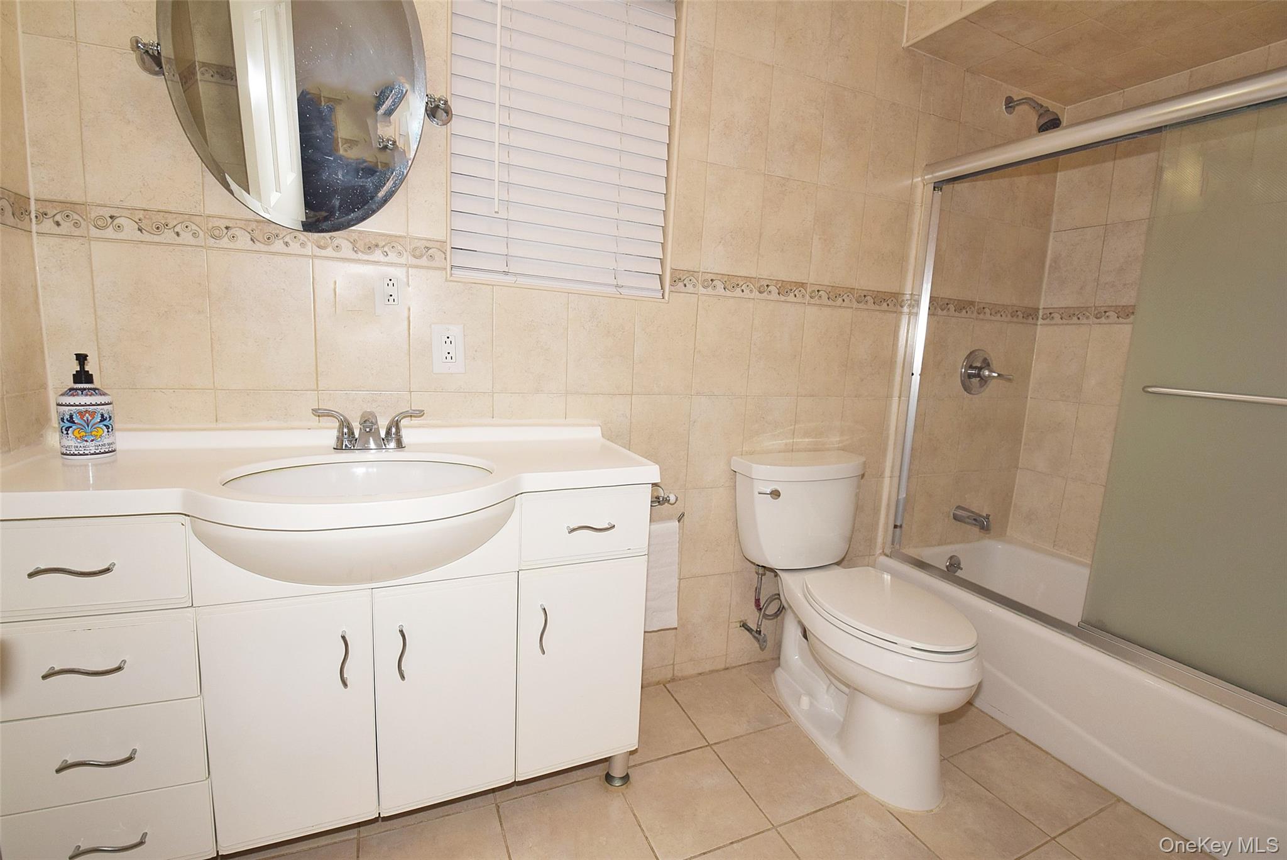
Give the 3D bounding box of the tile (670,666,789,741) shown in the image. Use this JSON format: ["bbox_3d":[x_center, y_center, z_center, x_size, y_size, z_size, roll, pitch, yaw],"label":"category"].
[{"bbox_3d":[0.264,0.883,1.732,0.300,0.010,0.300,-1,9,-22],"label":"tile"}]

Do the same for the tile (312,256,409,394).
[{"bbox_3d":[-0.688,-0.250,1.322,0.200,0.303,0.010,-1,9,-22],"label":"tile"}]

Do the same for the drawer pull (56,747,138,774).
[{"bbox_3d":[-0.918,0.558,0.905,0.102,0.016,0.026,-1,10,-22],"label":"drawer pull"}]

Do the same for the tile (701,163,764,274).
[{"bbox_3d":[0.271,-0.631,1.640,0.200,0.303,0.010,-1,9,-22],"label":"tile"}]

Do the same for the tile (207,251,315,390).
[{"bbox_3d":[-0.872,-0.248,1.238,0.202,0.307,0.010,-1,10,-22],"label":"tile"}]

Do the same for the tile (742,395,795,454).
[{"bbox_3d":[0.425,0.039,1.817,0.200,0.303,0.010,-1,9,-22],"label":"tile"}]

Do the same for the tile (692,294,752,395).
[{"bbox_3d":[0.251,-0.261,1.696,0.200,0.303,0.010,-1,9,-22],"label":"tile"}]

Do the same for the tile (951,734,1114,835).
[{"bbox_3d":[1.062,0.964,1.478,0.299,0.010,0.286,-1,10,-25],"label":"tile"}]

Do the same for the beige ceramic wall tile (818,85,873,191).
[{"bbox_3d":[0.659,-0.939,1.742,0.200,0.303,0.010,-1,9,-22],"label":"beige ceramic wall tile"}]

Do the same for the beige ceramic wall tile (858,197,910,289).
[{"bbox_3d":[0.857,-0.658,1.899,0.208,0.301,0.010,-1,9,-21],"label":"beige ceramic wall tile"}]

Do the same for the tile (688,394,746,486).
[{"bbox_3d":[0.241,0.041,1.776,0.201,0.304,0.010,-1,9,-21],"label":"tile"}]

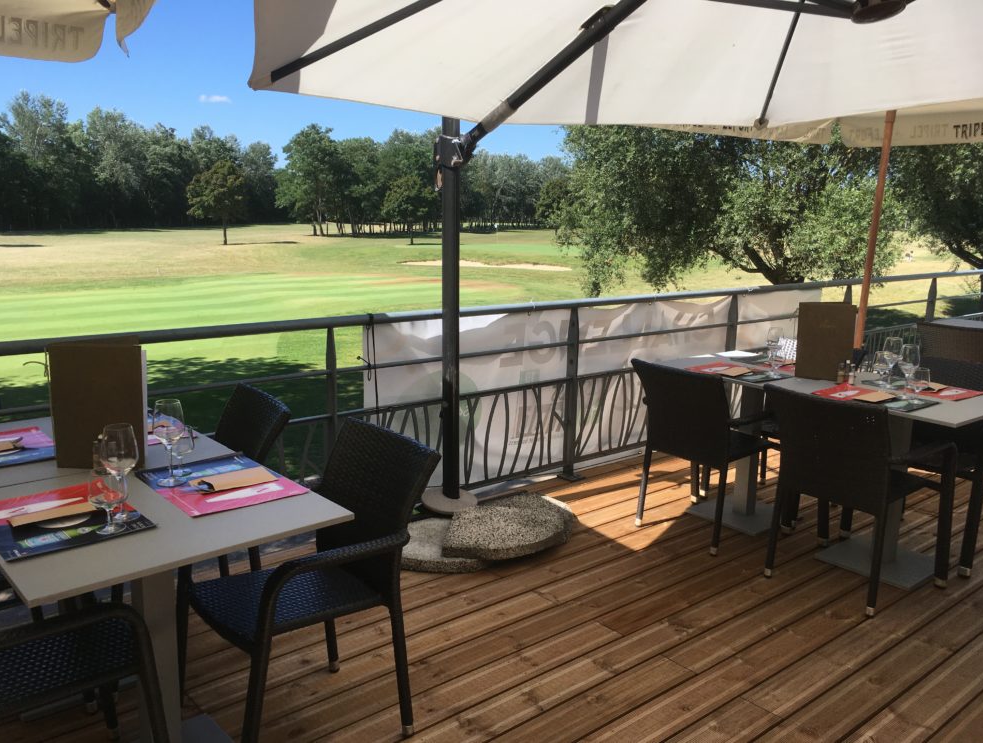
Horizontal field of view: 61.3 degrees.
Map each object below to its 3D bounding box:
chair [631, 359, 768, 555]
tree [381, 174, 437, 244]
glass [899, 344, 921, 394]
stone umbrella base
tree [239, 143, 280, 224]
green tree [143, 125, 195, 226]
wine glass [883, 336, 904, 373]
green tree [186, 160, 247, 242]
[{"bbox_3d":[1.030,0.351,3.881,0.620,0.826,0.570,-8,15,-39],"label":"chair"},{"bbox_3d":[-7.098,-13.809,70.991,4.828,5.920,4.828,0,11,-6],"label":"tree"},{"bbox_3d":[1.741,0.004,3.469,0.083,0.219,0.083,1,11,0],"label":"glass"},{"bbox_3d":[-0.048,0.710,3.737,0.900,0.130,0.607,-8,15,-39],"label":"stone umbrella base"},{"bbox_3d":[-32.257,-26.224,115.915,5.640,11.650,5.640,-2,12,-15],"label":"tree"},{"bbox_3d":[-39.271,-23.688,100.925,6.397,12.200,6.397,-3,12,-21],"label":"green tree"},{"bbox_3d":[1.783,-0.039,3.697,0.084,0.217,0.084,1,11,0],"label":"wine glass"},{"bbox_3d":[-21.172,-13.032,63.909,4.665,6.525,4.665,-2,12,-18],"label":"green tree"}]

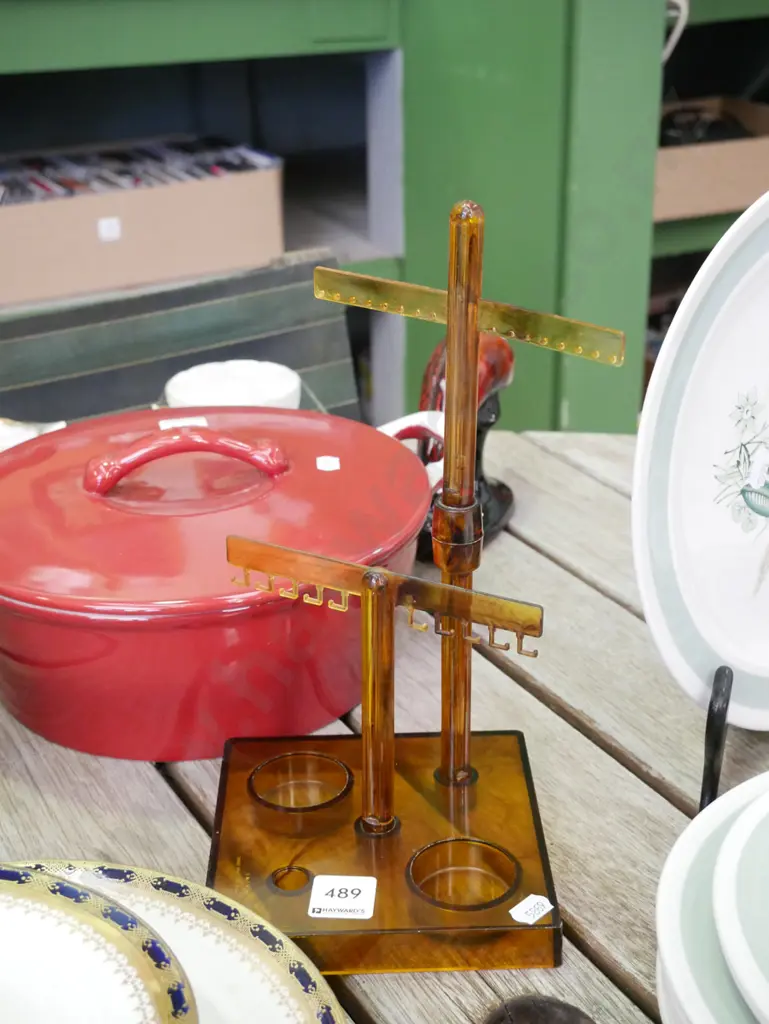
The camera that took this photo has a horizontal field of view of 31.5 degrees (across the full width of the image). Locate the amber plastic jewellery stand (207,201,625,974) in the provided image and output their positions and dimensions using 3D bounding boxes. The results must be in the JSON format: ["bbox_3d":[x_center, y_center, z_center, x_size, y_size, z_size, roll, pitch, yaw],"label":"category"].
[{"bbox_3d":[0.005,0.023,0.582,0.170,0.297,0.164,-1,24,-1],"label":"amber plastic jewellery stand"}]

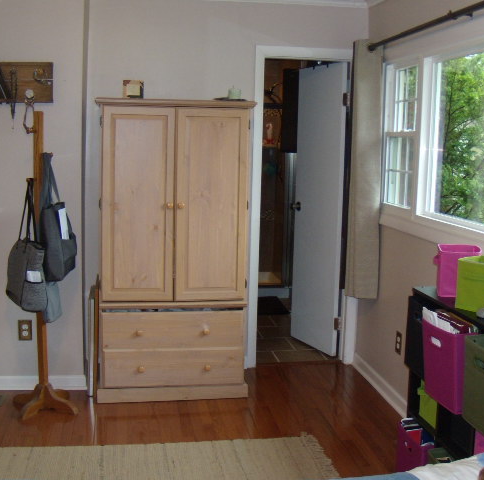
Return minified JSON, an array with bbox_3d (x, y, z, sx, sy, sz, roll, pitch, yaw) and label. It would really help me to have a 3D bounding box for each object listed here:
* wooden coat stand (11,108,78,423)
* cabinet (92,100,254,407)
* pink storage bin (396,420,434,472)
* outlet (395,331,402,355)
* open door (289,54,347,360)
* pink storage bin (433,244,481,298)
[{"bbox_3d":[-1.065,0.125,3.611,0.360,1.620,0.350,1,8,-8],"label":"wooden coat stand"},{"bbox_3d":[-0.411,0.049,4.001,0.865,1.700,0.540,1,8,-8],"label":"cabinet"},{"bbox_3d":[0.810,0.923,2.727,0.270,0.280,0.250,1,8,-8],"label":"pink storage bin"},{"bbox_3d":[0.882,0.584,3.765,0.010,0.122,0.082,1,8,-8],"label":"outlet"},{"bbox_3d":[0.551,-0.220,4.824,0.040,2.035,0.580,-2,9,-27],"label":"open door"},{"bbox_3d":[0.870,0.131,2.660,0.155,0.177,0.175,4,8,15],"label":"pink storage bin"}]

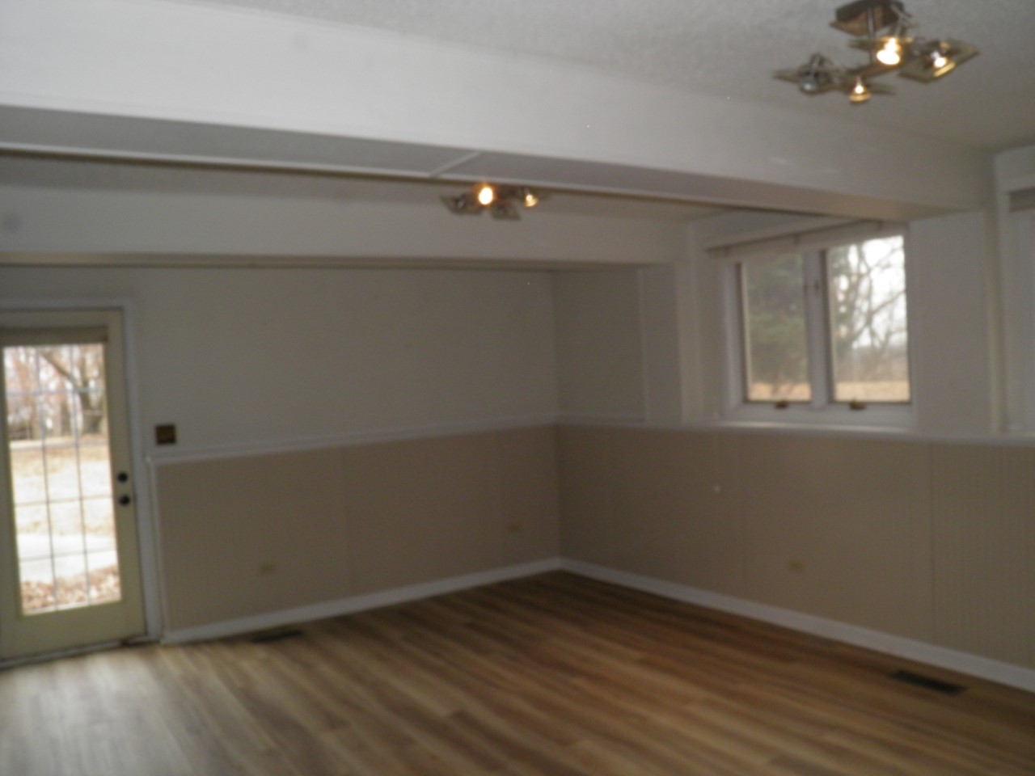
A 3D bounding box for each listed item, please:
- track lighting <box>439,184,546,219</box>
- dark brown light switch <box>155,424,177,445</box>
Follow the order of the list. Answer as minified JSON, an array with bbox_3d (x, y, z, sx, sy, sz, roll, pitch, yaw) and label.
[{"bbox_3d":[-0.108,-0.877,3.814,0.480,0.190,0.430,-4,1,-32],"label":"track lighting"},{"bbox_3d":[-2.214,0.296,5.278,0.117,0.118,0.012,-4,1,-32],"label":"dark brown light switch"}]

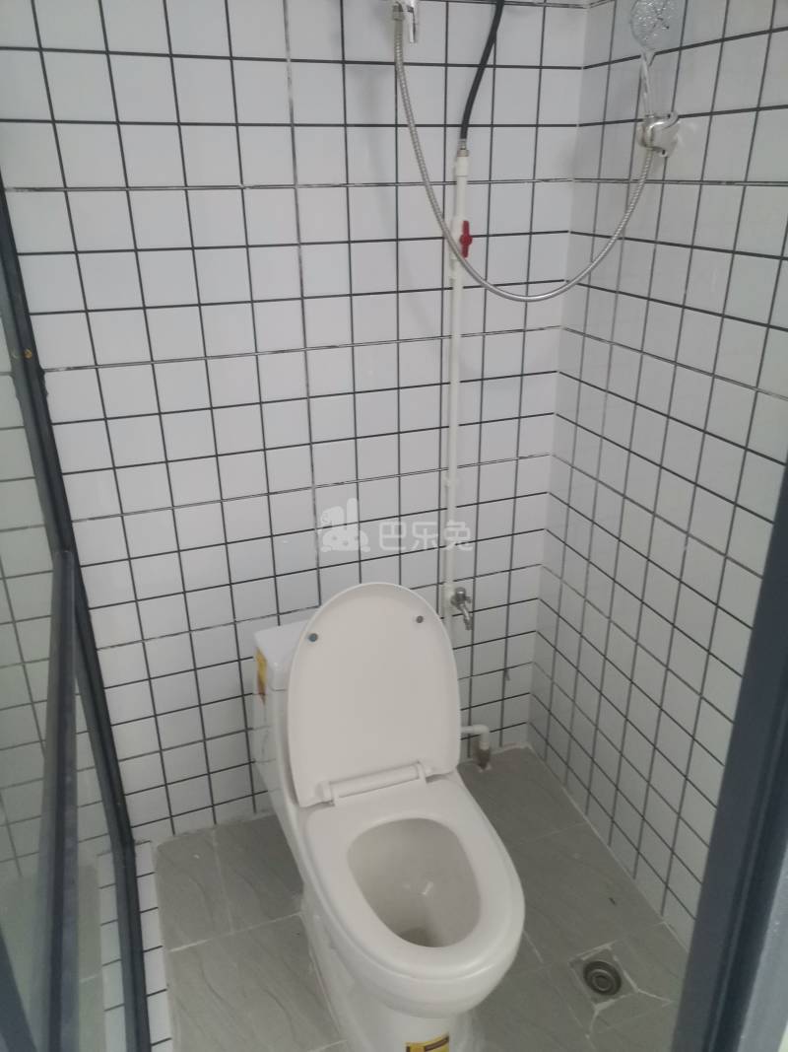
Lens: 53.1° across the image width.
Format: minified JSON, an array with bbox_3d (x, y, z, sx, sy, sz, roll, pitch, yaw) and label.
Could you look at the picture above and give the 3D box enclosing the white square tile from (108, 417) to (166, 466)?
[{"bbox_3d":[-0.508,-0.169,1.553,0.097,0.097,0.010,-9,26,-18],"label":"white square tile"}]

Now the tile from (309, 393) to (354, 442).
[{"bbox_3d":[-0.130,-0.228,1.672,0.097,0.097,0.010,-9,26,-18],"label":"tile"}]

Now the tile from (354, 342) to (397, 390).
[{"bbox_3d":[-0.037,-0.335,1.661,0.096,0.096,0.010,-9,26,-18],"label":"tile"}]

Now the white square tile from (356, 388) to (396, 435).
[{"bbox_3d":[-0.037,-0.244,1.703,0.097,0.097,0.010,-9,26,-18],"label":"white square tile"}]

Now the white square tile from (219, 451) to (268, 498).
[{"bbox_3d":[-0.318,-0.108,1.658,0.097,0.097,0.010,-9,26,-18],"label":"white square tile"}]

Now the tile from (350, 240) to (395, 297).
[{"bbox_3d":[-0.040,-0.518,1.577,0.098,0.098,0.010,-9,26,-18],"label":"tile"}]

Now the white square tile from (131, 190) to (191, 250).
[{"bbox_3d":[-0.416,-0.547,1.410,0.096,0.096,0.010,-9,26,-18],"label":"white square tile"}]

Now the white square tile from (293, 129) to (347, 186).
[{"bbox_3d":[-0.136,-0.684,1.461,0.096,0.096,0.010,-9,26,-18],"label":"white square tile"}]

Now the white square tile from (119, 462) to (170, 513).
[{"bbox_3d":[-0.503,-0.076,1.587,0.096,0.096,0.010,-9,26,-18],"label":"white square tile"}]

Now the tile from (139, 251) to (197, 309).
[{"bbox_3d":[-0.415,-0.456,1.452,0.096,0.096,0.010,-9,26,-18],"label":"tile"}]

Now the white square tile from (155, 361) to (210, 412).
[{"bbox_3d":[-0.413,-0.274,1.536,0.098,0.098,0.010,-9,26,-18],"label":"white square tile"}]

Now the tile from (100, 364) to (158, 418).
[{"bbox_3d":[-0.507,-0.259,1.511,0.097,0.097,0.010,-9,26,-18],"label":"tile"}]

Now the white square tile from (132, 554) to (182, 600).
[{"bbox_3d":[-0.501,0.106,1.670,0.096,0.096,0.010,-9,26,-18],"label":"white square tile"}]

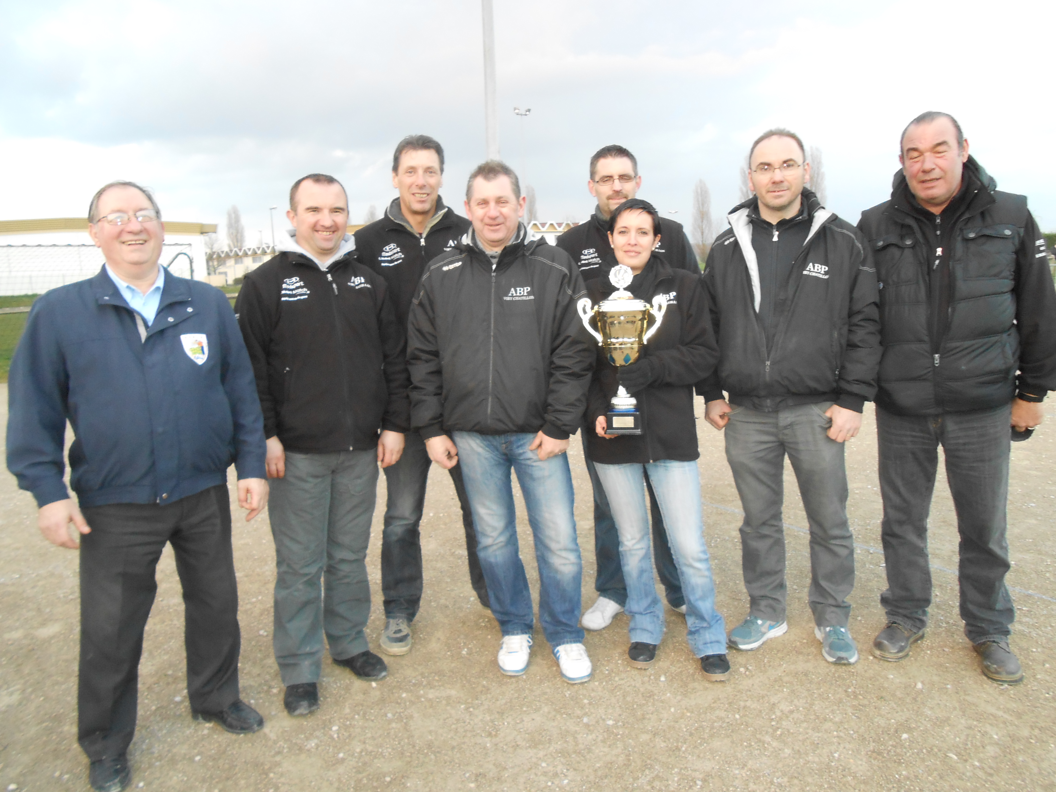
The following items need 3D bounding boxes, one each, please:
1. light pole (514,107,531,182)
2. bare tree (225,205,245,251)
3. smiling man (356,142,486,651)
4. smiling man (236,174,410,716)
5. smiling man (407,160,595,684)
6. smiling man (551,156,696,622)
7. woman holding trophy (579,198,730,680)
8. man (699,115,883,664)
[{"bbox_3d":[-0.234,-17.444,68.020,1.500,13.982,0.600,-2,10,0],"label":"light pole"},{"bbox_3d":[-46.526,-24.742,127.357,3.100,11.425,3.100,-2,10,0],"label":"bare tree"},{"bbox_3d":[-0.376,0.005,2.948,0.580,1.861,0.380,-4,10,-10],"label":"smiling man"},{"bbox_3d":[-0.682,0.143,2.660,0.560,1.708,0.400,-6,11,-22],"label":"smiling man"},{"bbox_3d":[-0.090,0.094,2.732,0.620,1.738,0.380,-2,10,0],"label":"smiling man"},{"bbox_3d":[0.404,-0.017,3.044,0.570,1.815,0.380,1,10,18],"label":"smiling man"},{"bbox_3d":[0.438,0.148,2.712,0.520,1.601,0.420,-1,10,5],"label":"woman holding trophy"},{"bbox_3d":[0.927,0.005,2.806,0.600,1.815,0.380,2,11,25],"label":"man"}]

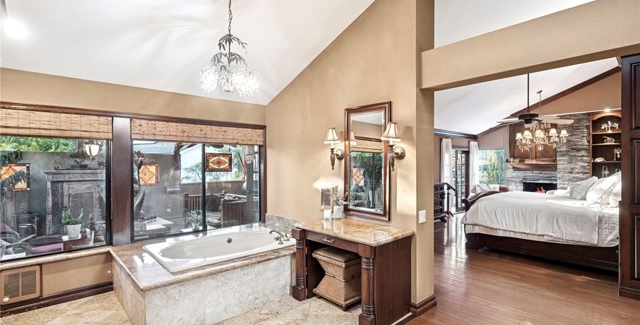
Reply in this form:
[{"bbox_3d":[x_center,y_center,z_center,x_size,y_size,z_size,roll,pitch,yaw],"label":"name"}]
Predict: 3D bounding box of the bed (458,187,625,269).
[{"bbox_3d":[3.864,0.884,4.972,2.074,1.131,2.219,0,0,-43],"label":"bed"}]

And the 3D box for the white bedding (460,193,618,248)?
[{"bbox_3d":[3.804,0.805,5.005,2.030,0.682,2.088,0,0,-43],"label":"white bedding"}]

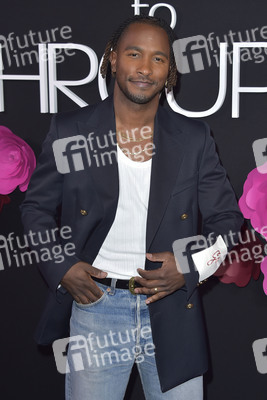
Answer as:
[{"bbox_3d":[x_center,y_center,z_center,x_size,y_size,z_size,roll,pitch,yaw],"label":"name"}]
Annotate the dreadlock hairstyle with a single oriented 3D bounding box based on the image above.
[{"bbox_3d":[0.028,-0.428,1.770,0.222,0.220,0.220,5,9,-12],"label":"dreadlock hairstyle"}]

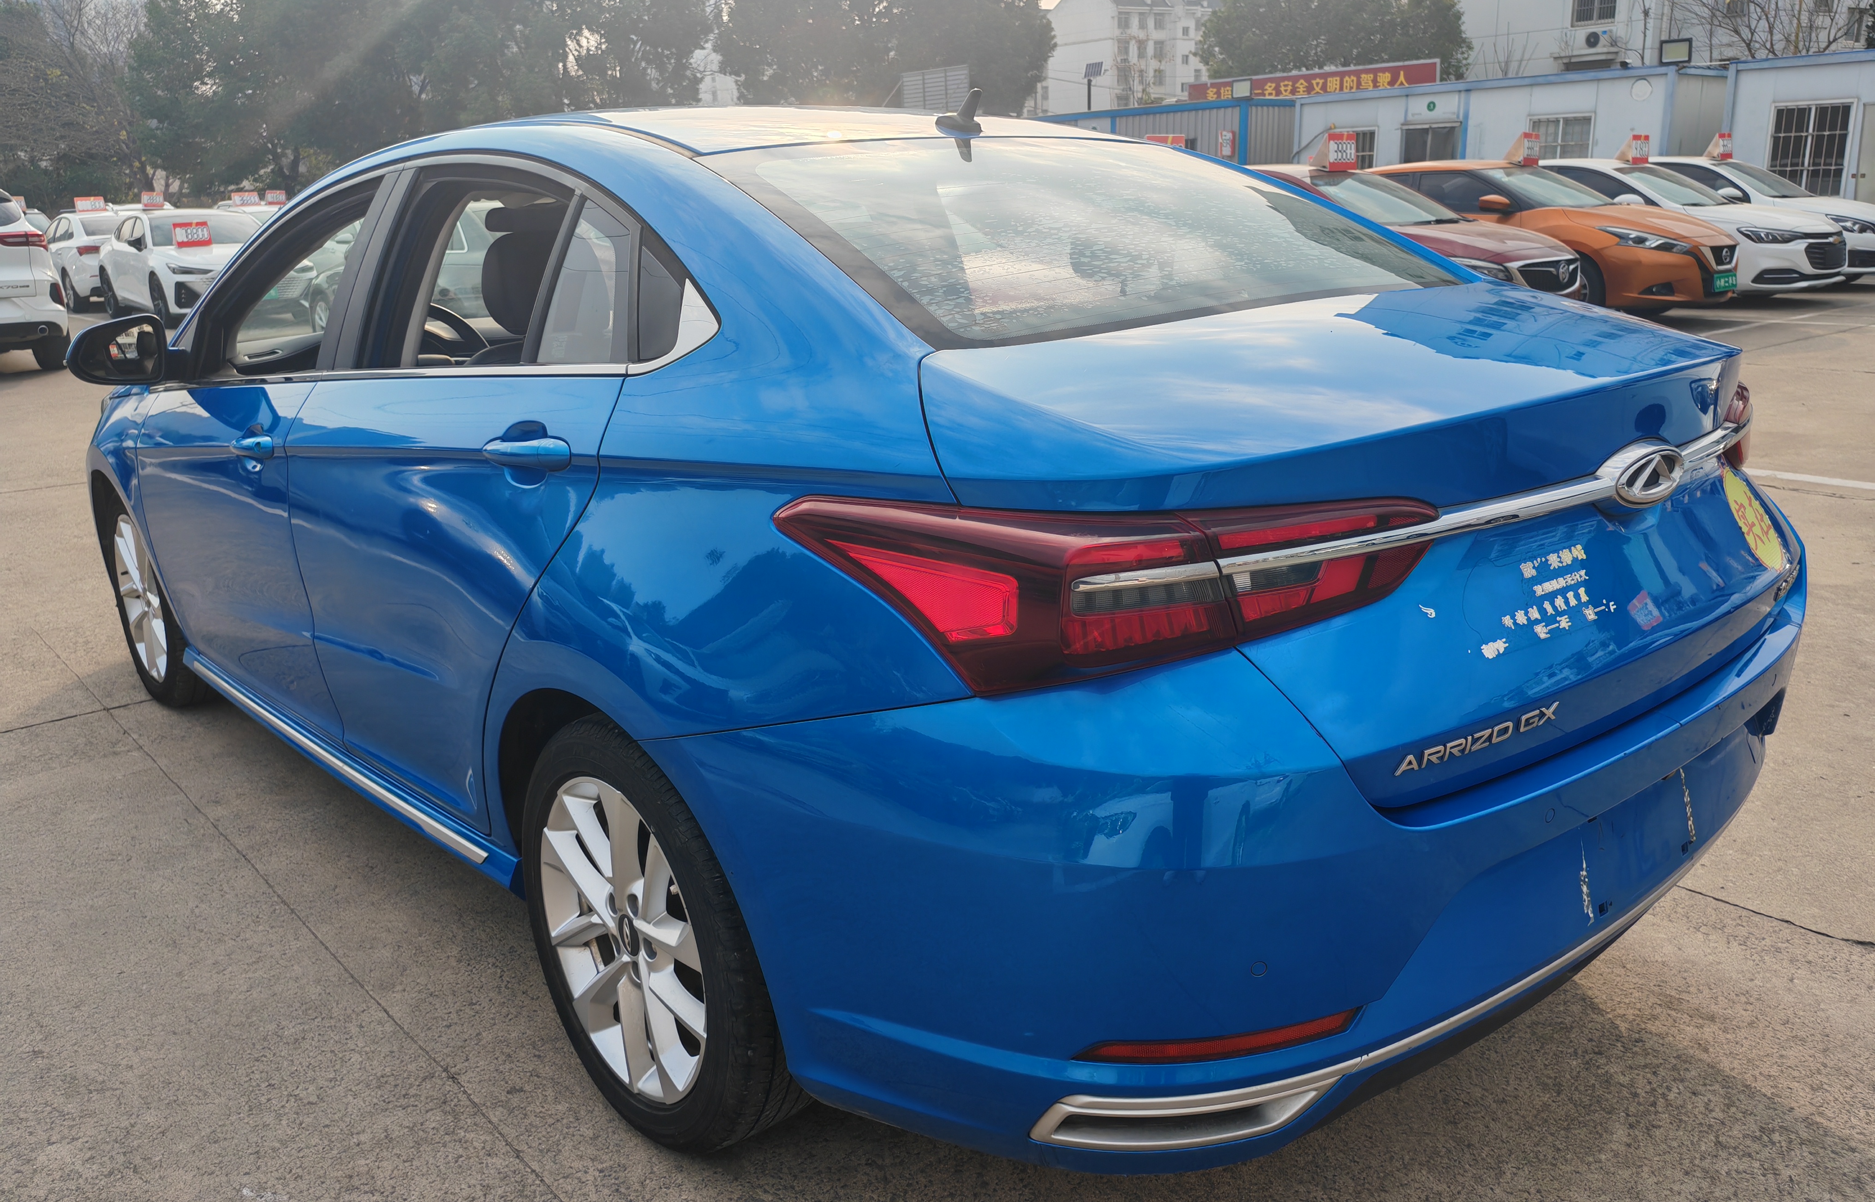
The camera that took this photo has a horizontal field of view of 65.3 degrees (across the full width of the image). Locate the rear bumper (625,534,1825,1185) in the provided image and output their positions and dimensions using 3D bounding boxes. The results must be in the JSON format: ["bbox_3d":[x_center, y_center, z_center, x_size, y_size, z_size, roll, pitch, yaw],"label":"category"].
[{"bbox_3d":[0.596,0.188,2.067,1.810,0.590,0.880,-13,19,-38],"label":"rear bumper"}]

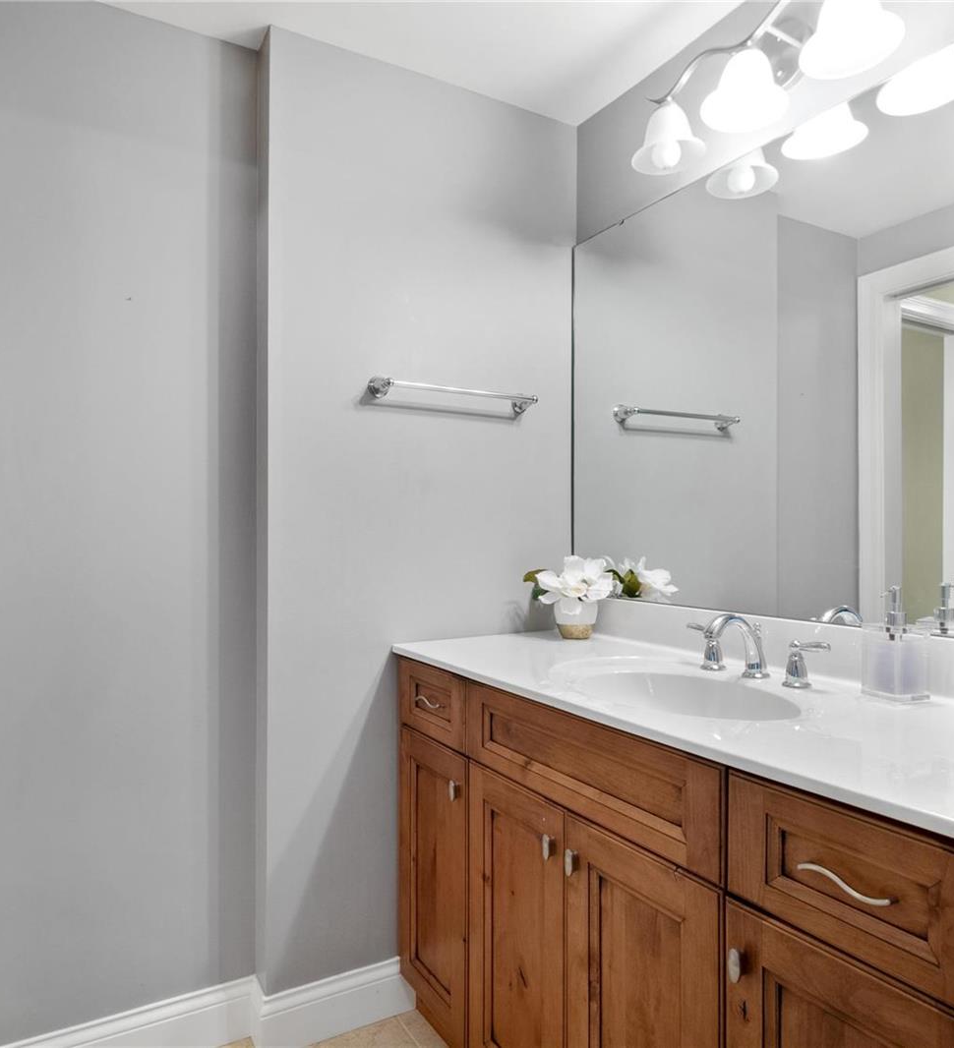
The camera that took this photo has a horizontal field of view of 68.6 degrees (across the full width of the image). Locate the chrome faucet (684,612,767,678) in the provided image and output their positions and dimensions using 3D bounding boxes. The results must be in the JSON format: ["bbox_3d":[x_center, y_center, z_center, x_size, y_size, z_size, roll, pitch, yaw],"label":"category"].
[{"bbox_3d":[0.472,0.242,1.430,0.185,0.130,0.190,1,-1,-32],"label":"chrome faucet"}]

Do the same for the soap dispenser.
[{"bbox_3d":[0.728,0.207,1.225,0.088,0.192,0.074,0,-1,-29],"label":"soap dispenser"}]

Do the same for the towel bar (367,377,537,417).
[{"bbox_3d":[-0.054,-0.343,1.857,0.490,0.054,0.082,1,-1,-30],"label":"towel bar"}]

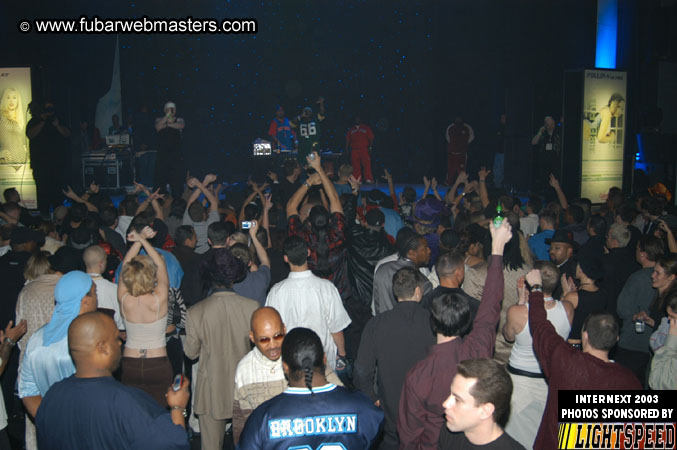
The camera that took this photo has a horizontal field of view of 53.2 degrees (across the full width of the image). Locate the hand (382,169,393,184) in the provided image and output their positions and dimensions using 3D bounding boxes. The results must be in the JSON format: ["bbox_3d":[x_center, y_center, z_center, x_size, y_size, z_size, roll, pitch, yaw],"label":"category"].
[{"bbox_3d":[0.601,-0.595,8.300,0.110,0.180,0.080,0,7,0],"label":"hand"}]

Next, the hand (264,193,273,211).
[{"bbox_3d":[-0.787,-0.264,7.600,0.090,0.190,0.060,0,6,0],"label":"hand"}]

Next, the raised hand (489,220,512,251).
[{"bbox_3d":[0.802,0.047,3.350,0.110,0.160,0.090,-1,6,-11],"label":"raised hand"}]

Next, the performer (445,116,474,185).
[{"bbox_3d":[3.052,-1.818,17.200,0.680,1.580,0.380,0,7,-2],"label":"performer"}]

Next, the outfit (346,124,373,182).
[{"bbox_3d":[0.540,-1.755,16.600,0.660,1.430,0.360,0,6,0],"label":"outfit"}]

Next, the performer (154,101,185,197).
[{"bbox_3d":[-3.249,-1.471,13.000,0.580,1.820,0.400,-1,6,-6],"label":"performer"}]

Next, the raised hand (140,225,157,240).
[{"bbox_3d":[-1.180,0.047,4.200,0.095,0.095,0.090,0,7,0],"label":"raised hand"}]

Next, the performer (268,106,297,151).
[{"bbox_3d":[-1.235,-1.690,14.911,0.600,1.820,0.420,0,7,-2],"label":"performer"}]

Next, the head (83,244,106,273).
[{"bbox_3d":[-1.984,0.272,5.500,0.165,0.235,0.205,4,7,33],"label":"head"}]

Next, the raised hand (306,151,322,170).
[{"bbox_3d":[-0.195,-0.525,5.500,0.110,0.155,0.090,-1,6,-6],"label":"raised hand"}]

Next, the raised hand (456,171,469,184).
[{"bbox_3d":[1.577,-0.604,8.600,0.130,0.170,0.090,0,7,0],"label":"raised hand"}]

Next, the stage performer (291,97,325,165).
[{"bbox_3d":[-0.646,-1.678,14.100,0.700,1.980,0.450,1,6,9],"label":"stage performer"}]

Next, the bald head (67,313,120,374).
[{"bbox_3d":[-0.954,0.464,2.650,0.210,0.240,0.170,-5,8,-42],"label":"bald head"}]

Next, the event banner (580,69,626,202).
[{"bbox_3d":[4.928,-1.638,12.601,0.970,2.450,0.100,-3,7,-20],"label":"event banner"}]

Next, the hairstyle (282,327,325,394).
[{"bbox_3d":[-0.140,0.530,2.705,0.165,0.250,0.200,-1,7,-8],"label":"hairstyle"}]

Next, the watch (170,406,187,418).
[{"bbox_3d":[-0.662,0.776,2.800,0.062,0.042,0.060,4,3,-25],"label":"watch"}]

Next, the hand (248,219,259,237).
[{"bbox_3d":[-0.679,0.020,5.400,0.080,0.140,0.090,0,7,0],"label":"hand"}]

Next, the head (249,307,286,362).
[{"bbox_3d":[-0.320,0.494,3.050,0.170,0.235,0.205,-10,13,-17],"label":"head"}]

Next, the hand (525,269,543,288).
[{"bbox_3d":[1.038,0.285,3.600,0.095,0.105,0.100,0,7,0],"label":"hand"}]

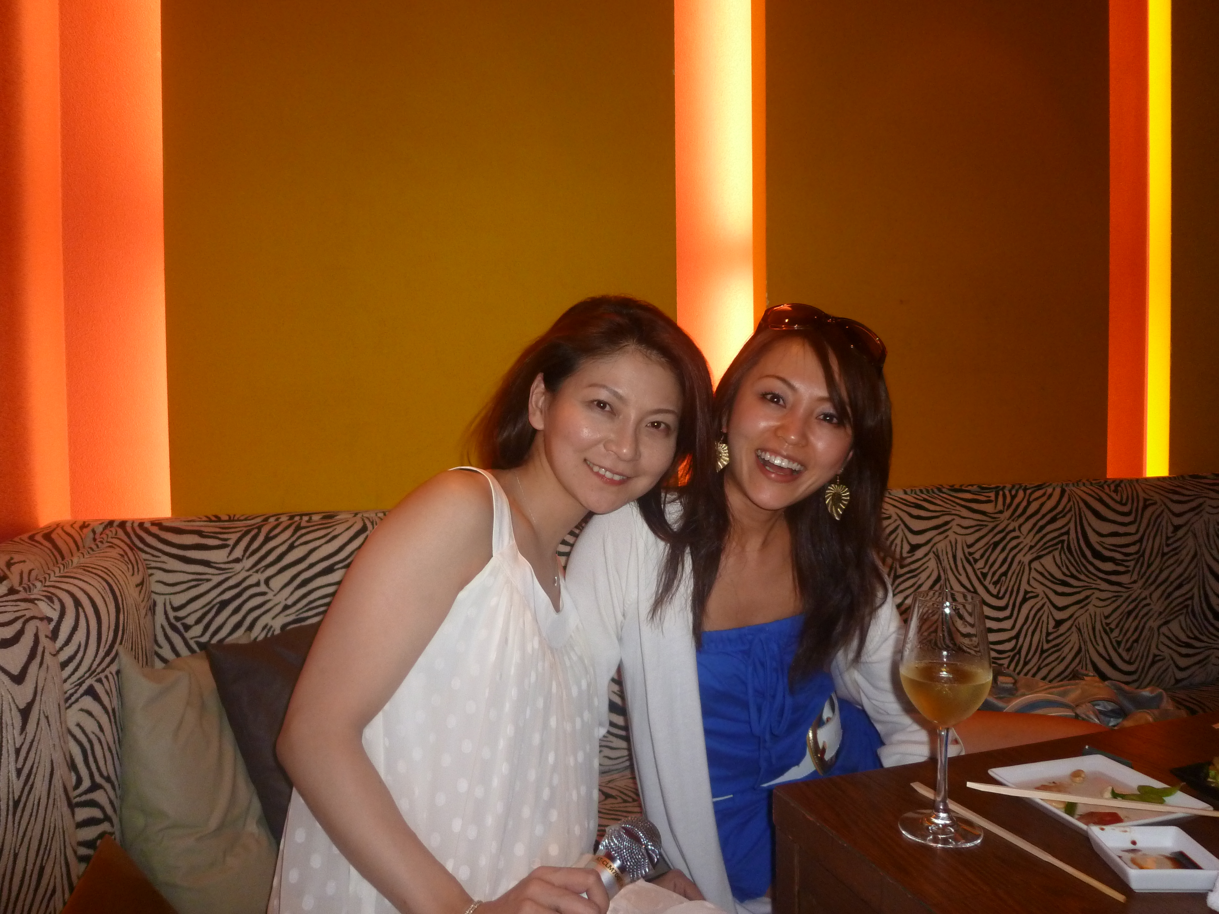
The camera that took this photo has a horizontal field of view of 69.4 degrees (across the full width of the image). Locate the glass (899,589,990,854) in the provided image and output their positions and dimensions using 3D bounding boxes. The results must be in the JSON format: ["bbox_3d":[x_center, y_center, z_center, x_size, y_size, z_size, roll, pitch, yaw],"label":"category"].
[{"bbox_3d":[0.294,0.226,0.776,0.076,0.207,0.076,0,2,0],"label":"glass"}]

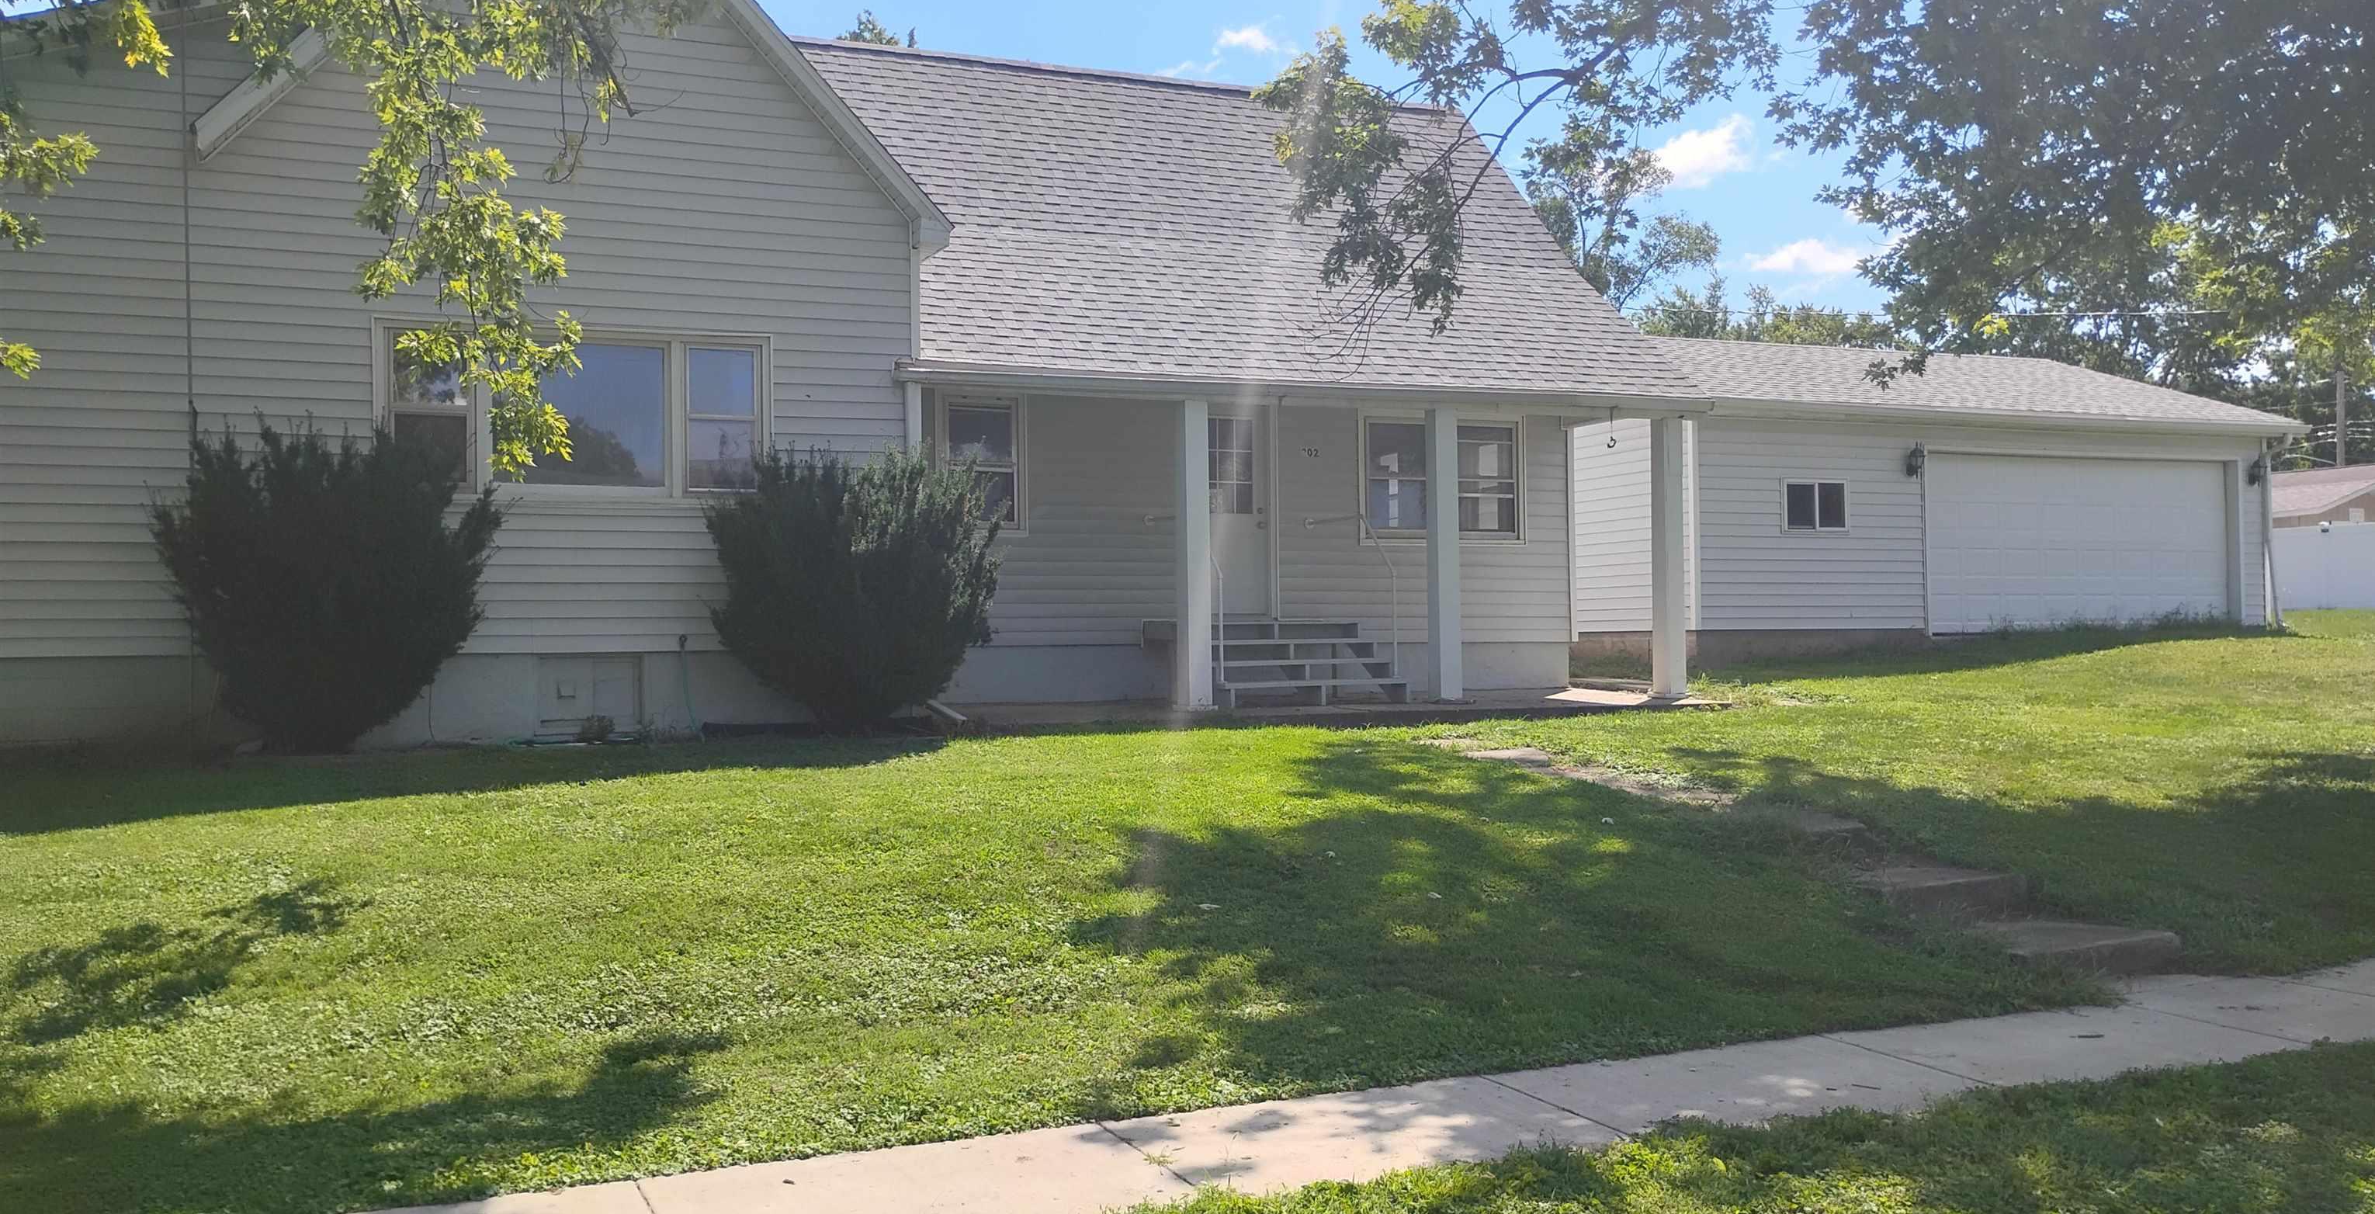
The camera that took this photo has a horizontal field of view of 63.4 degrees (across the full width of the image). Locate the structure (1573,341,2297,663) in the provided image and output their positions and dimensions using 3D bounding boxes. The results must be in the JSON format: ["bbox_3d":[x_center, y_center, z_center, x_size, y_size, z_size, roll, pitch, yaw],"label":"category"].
[{"bbox_3d":[8.099,-1.428,25.890,9.480,4.250,8.060,0,-1,-23],"label":"structure"}]

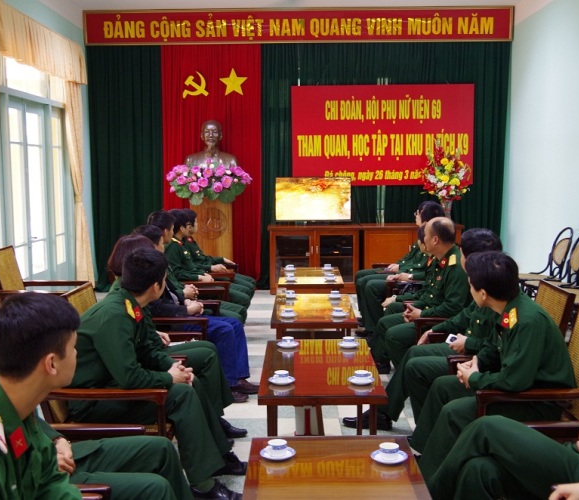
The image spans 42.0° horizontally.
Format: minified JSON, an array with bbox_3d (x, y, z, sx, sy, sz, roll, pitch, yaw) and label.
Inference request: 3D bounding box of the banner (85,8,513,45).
[{"bbox_3d":[0.095,-2.788,9.387,5.308,0.425,0.101,0,6,1],"label":"banner"}]

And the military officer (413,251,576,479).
[{"bbox_3d":[0.930,0.561,3.473,0.800,1.150,0.520,0,6,2],"label":"military officer"}]

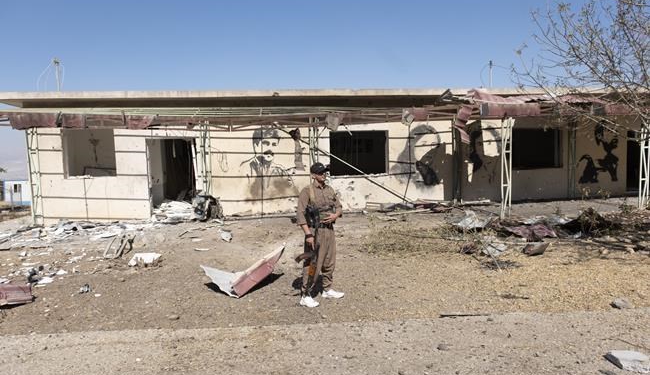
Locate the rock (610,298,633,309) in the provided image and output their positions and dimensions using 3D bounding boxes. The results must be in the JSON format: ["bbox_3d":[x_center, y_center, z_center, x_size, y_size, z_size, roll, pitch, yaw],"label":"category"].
[{"bbox_3d":[3.563,1.387,5.224,0.230,0.100,0.170,2,5,24],"label":"rock"}]

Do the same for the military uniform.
[{"bbox_3d":[-0.072,0.633,5.434,0.500,1.400,0.380,-3,6,-30],"label":"military uniform"}]

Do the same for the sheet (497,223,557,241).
[{"bbox_3d":[4.347,0.953,9.351,1.150,0.250,0.680,1,5,17],"label":"sheet"}]

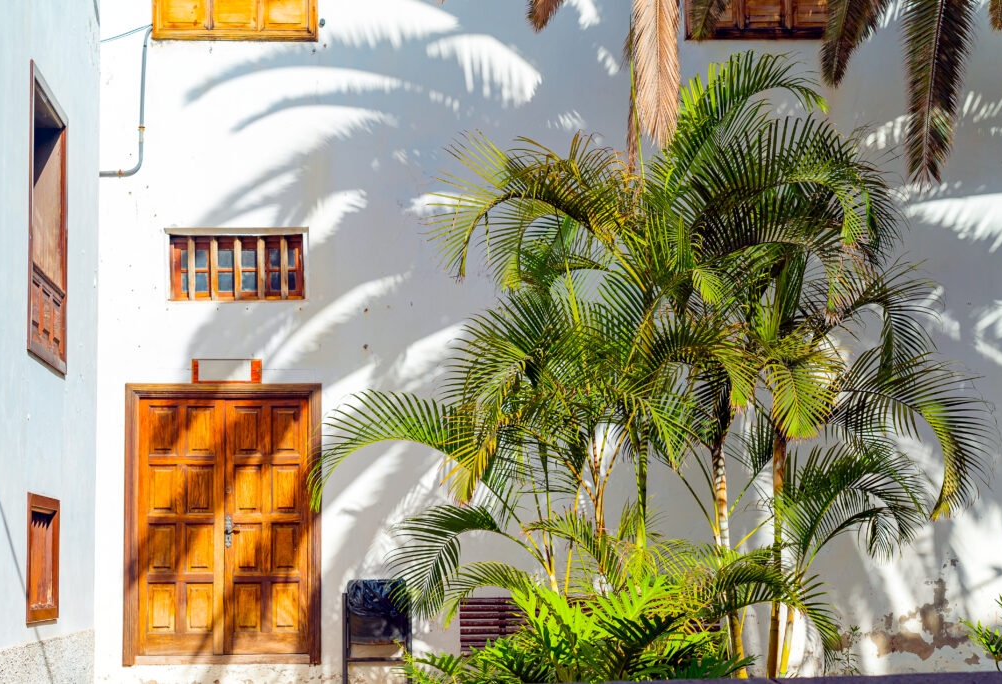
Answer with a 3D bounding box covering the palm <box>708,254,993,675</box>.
[{"bbox_3d":[2.395,0.867,11.700,1.960,2.933,1.700,0,-2,0],"label":"palm"}]

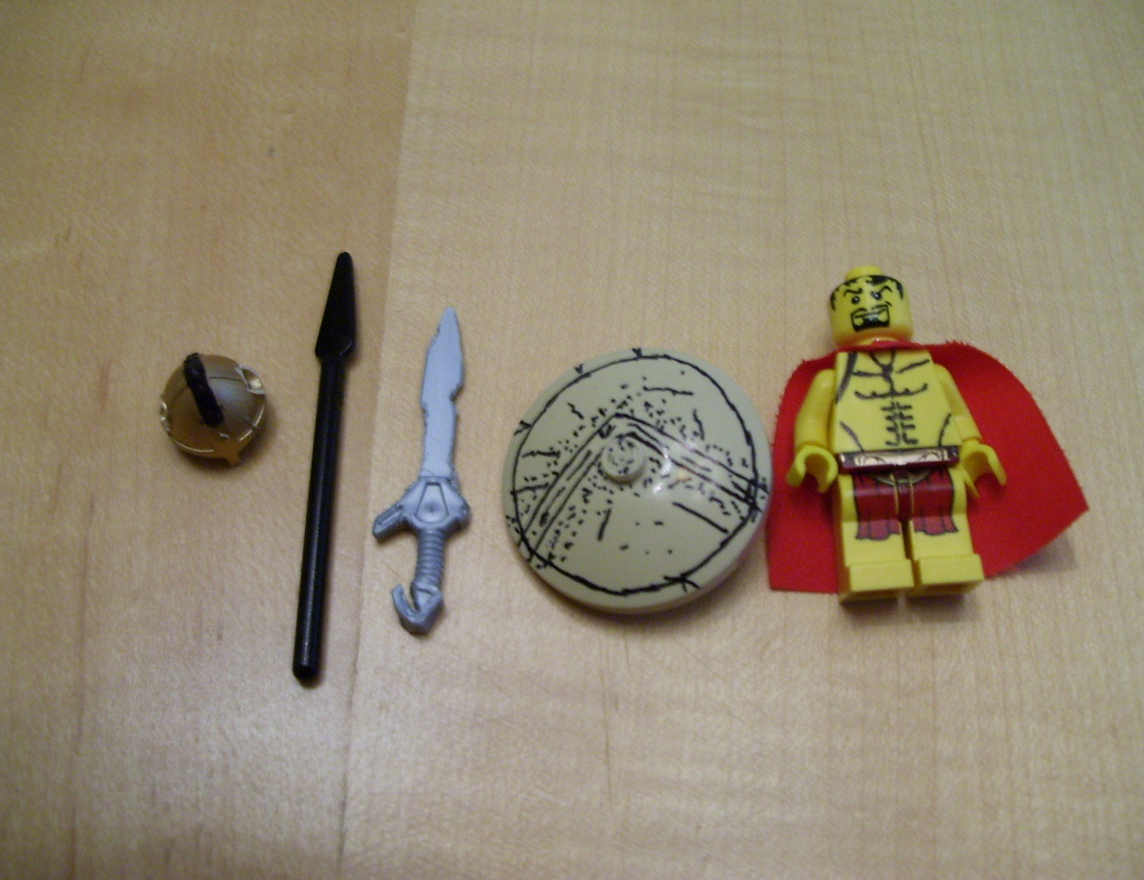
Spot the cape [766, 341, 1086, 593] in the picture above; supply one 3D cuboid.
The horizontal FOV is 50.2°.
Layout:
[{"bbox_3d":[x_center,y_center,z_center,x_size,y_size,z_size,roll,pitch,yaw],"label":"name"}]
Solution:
[{"bbox_3d":[0.042,0.002,0.149,0.038,0.005,0.032,-5,73,3],"label":"cape"}]

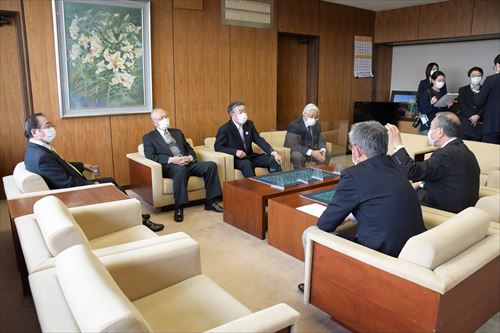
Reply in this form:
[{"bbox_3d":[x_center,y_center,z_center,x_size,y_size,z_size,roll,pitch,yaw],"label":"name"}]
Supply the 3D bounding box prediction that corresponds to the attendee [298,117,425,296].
[{"bbox_3d":[0.651,0.317,2.222,0.613,1.177,0.910,-7,14,-32],"label":"attendee"}]

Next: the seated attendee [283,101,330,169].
[{"bbox_3d":[0.822,-0.342,5.487,0.593,1.137,0.969,-8,14,-35],"label":"seated attendee"}]

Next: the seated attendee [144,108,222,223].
[{"bbox_3d":[-0.807,-0.092,4.288,0.613,1.098,1.068,-8,14,-35],"label":"seated attendee"}]

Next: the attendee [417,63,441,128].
[{"bbox_3d":[2.547,-0.663,5.454,0.460,1.630,0.320,1,11,6],"label":"attendee"}]

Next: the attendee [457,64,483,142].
[{"bbox_3d":[3.177,-0.632,5.449,0.500,1.577,0.320,6,12,27],"label":"attendee"}]

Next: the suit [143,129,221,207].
[{"bbox_3d":[-0.745,-0.027,4.086,0.687,0.743,0.842,-8,14,-37],"label":"suit"}]

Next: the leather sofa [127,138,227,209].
[{"bbox_3d":[-0.876,0.056,4.325,0.873,0.608,0.802,-8,14,-37],"label":"leather sofa"}]

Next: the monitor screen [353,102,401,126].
[{"bbox_3d":[2.131,-0.854,6.250,0.758,0.455,0.070,1,11,6],"label":"monitor screen"}]

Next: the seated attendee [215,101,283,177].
[{"bbox_3d":[-0.057,-0.250,4.920,0.653,1.167,1.009,-8,15,-37],"label":"seated attendee"}]

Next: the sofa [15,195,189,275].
[{"bbox_3d":[-0.897,0.530,2.261,0.821,0.707,0.860,-8,14,-35],"label":"sofa"}]

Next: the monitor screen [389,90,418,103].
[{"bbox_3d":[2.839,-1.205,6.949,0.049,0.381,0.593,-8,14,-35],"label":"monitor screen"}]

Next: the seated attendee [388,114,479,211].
[{"bbox_3d":[1.321,0.130,2.768,0.677,1.074,0.774,-8,14,-37],"label":"seated attendee"}]

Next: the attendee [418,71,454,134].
[{"bbox_3d":[2.778,-0.602,5.688,0.494,1.612,0.415,-3,12,-16],"label":"attendee"}]

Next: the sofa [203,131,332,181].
[{"bbox_3d":[0.263,-0.113,5.373,1.899,0.722,0.811,-8,14,-35],"label":"sofa"}]

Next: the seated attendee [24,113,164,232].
[{"bbox_3d":[-1.429,0.073,3.391,1.068,1.127,0.613,-8,14,-35],"label":"seated attendee"}]

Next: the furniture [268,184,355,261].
[{"bbox_3d":[0.892,0.407,3.182,1.431,0.369,0.578,-8,14,-37],"label":"furniture"}]

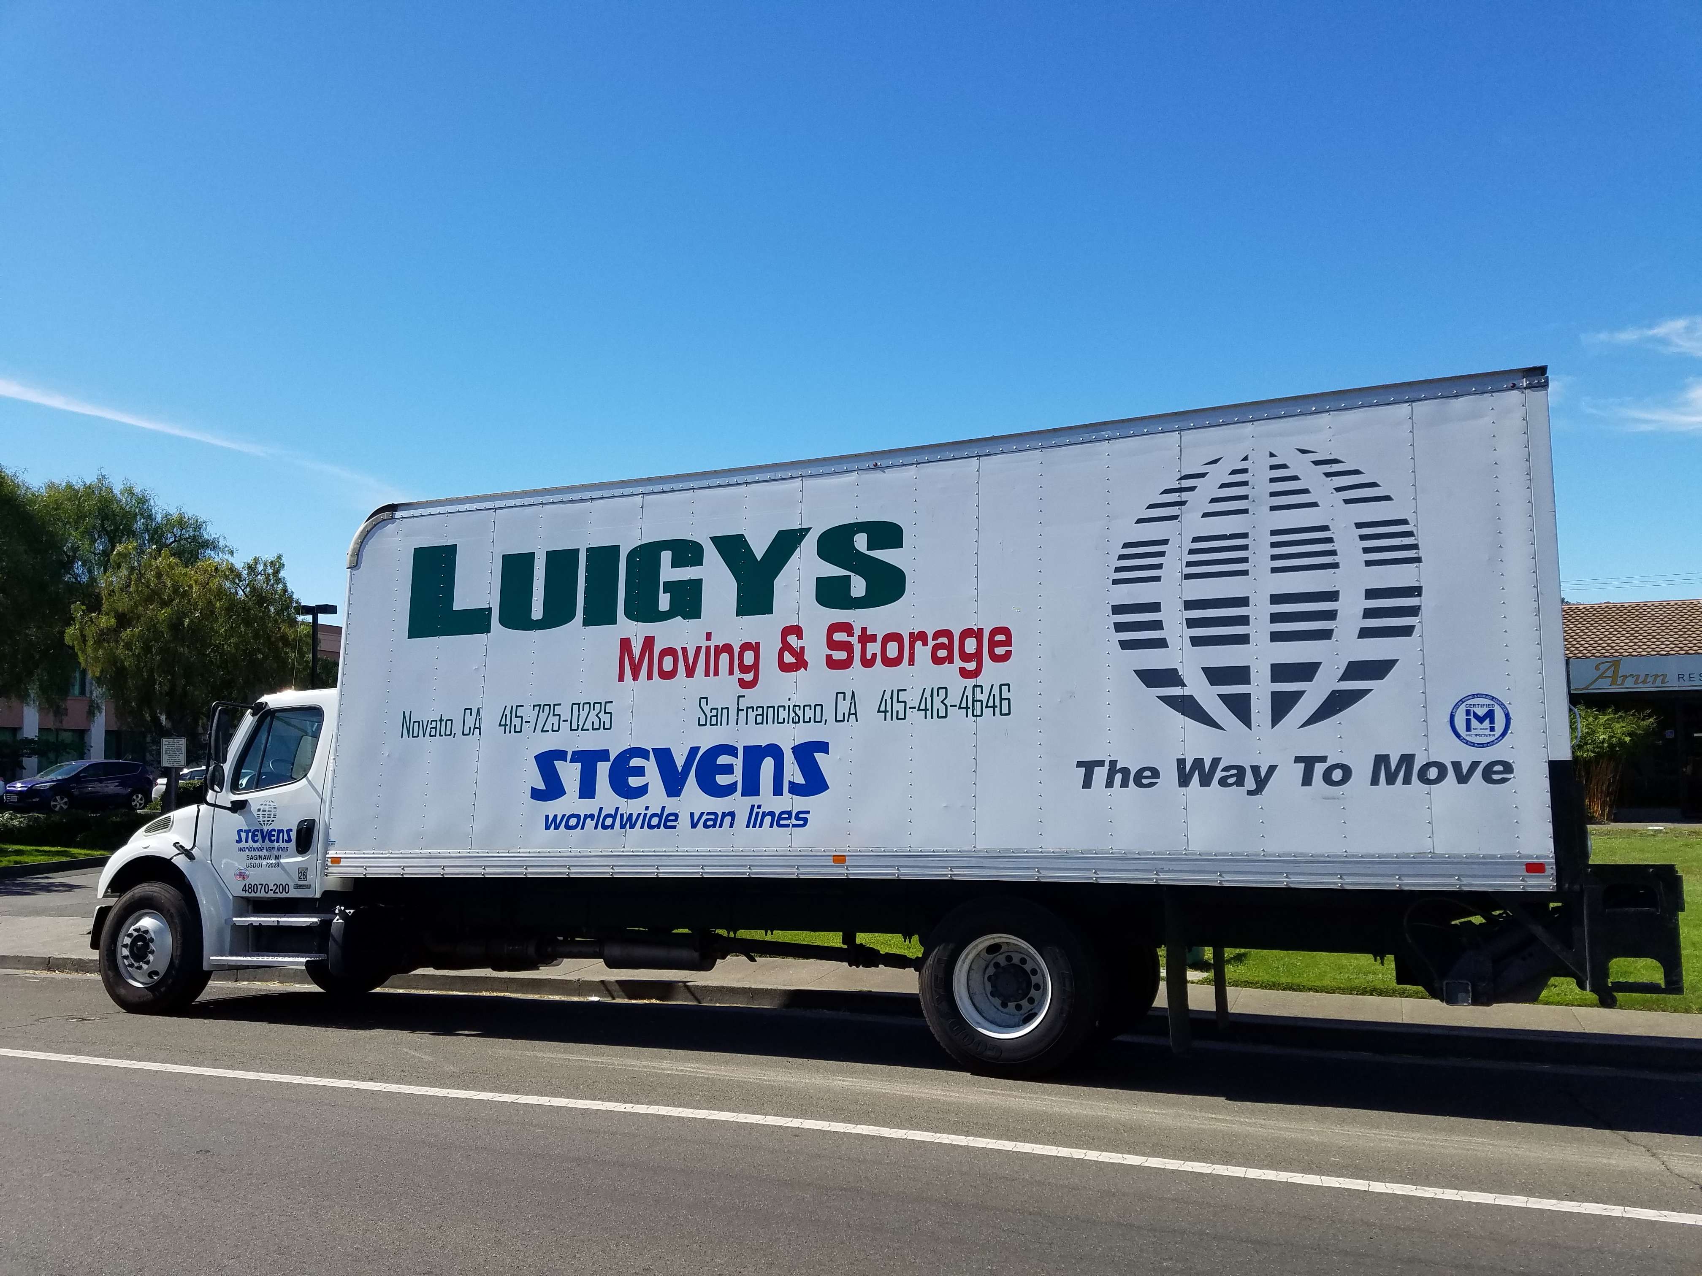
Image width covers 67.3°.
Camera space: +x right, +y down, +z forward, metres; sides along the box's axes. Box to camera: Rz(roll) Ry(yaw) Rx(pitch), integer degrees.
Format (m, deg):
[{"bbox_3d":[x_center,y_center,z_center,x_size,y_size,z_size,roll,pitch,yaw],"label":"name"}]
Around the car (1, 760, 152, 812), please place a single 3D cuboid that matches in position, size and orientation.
[{"bbox_3d":[-24.434,4.737,40.622,1.860,1.680,4.520,-3,-6,23],"label":"car"}]

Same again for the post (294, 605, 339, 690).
[{"bbox_3d":[-15.017,2.042,35.695,1.300,6.100,0.500,-4,-7,30],"label":"post"}]

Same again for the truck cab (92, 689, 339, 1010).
[{"bbox_3d":[-4.752,1.847,11.120,2.670,2.540,2.420,-3,-12,22],"label":"truck cab"}]

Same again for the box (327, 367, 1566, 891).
[{"bbox_3d":[0.382,0.379,9.237,8.040,2.740,2.570,-3,-12,22],"label":"box"}]

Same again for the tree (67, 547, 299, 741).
[{"bbox_3d":[-20.836,1.279,39.585,6.800,8.300,6.600,2,-6,-27],"label":"tree"}]

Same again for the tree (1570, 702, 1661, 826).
[{"bbox_3d":[13.847,2.310,23.500,1.950,2.250,1.850,-3,-6,23],"label":"tree"}]

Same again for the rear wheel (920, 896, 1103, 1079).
[{"bbox_3d":[0.931,2.043,7.521,1.020,1.020,0.300,-3,-12,22],"label":"rear wheel"}]

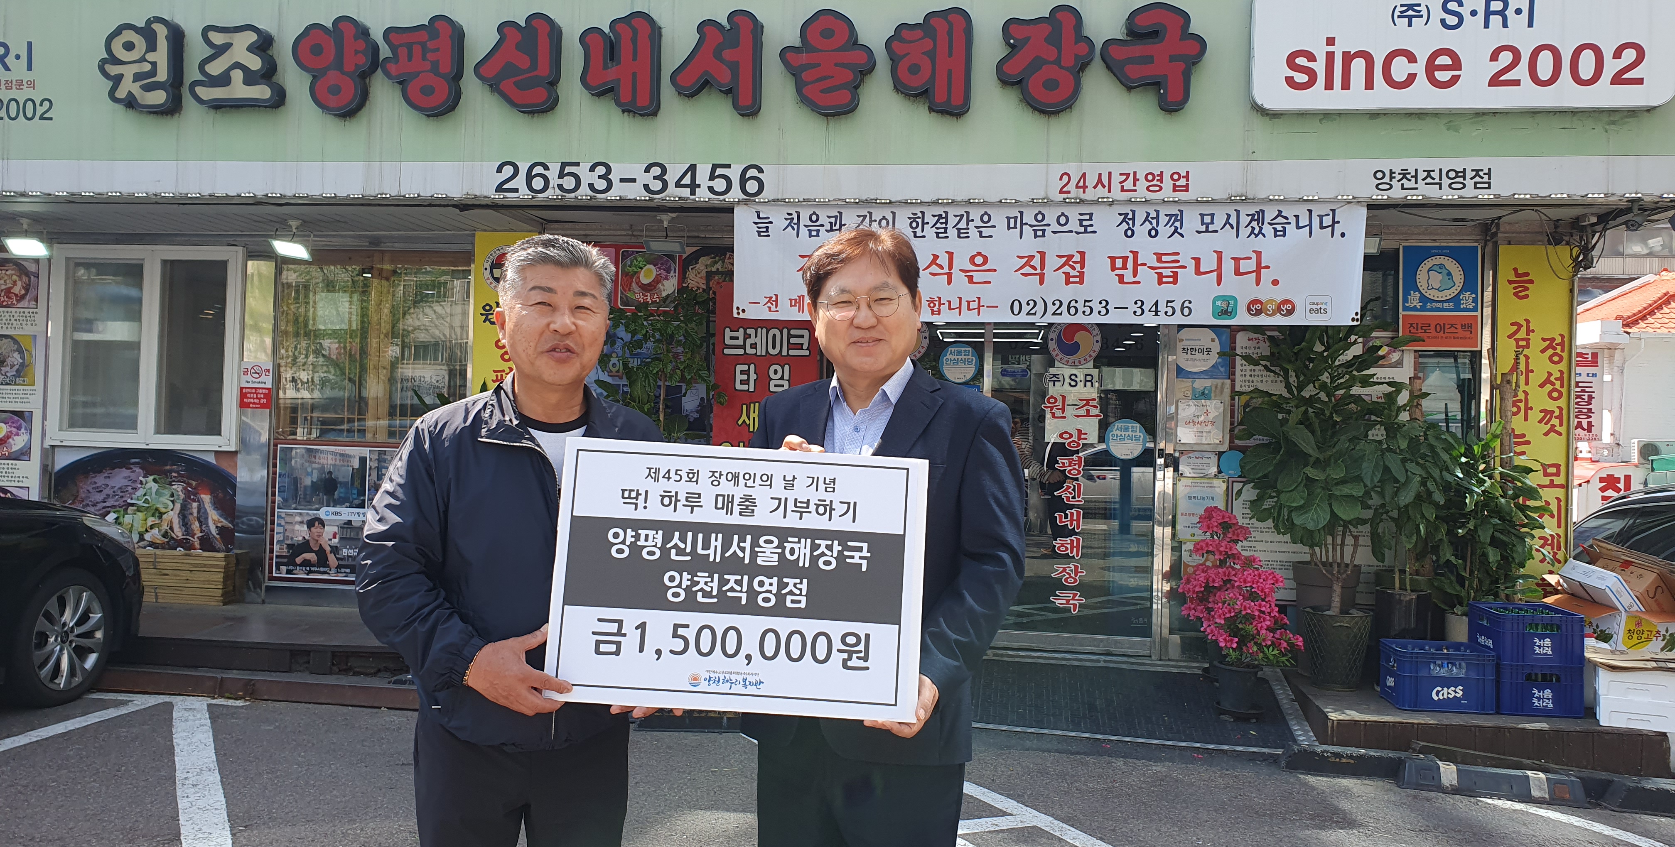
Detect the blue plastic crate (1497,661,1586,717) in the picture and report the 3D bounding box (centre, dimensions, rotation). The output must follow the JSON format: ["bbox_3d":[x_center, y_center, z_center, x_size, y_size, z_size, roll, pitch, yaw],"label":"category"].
[{"bbox_3d":[3.354,1.257,6.144,0.368,0.240,0.438,1,0,9],"label":"blue plastic crate"}]

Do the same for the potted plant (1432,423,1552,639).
[{"bbox_3d":[3.396,0.697,6.574,0.570,1.401,0.540,1,0,8],"label":"potted plant"}]

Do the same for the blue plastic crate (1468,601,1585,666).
[{"bbox_3d":[3.360,1.023,6.146,0.368,0.240,0.438,1,0,9],"label":"blue plastic crate"}]

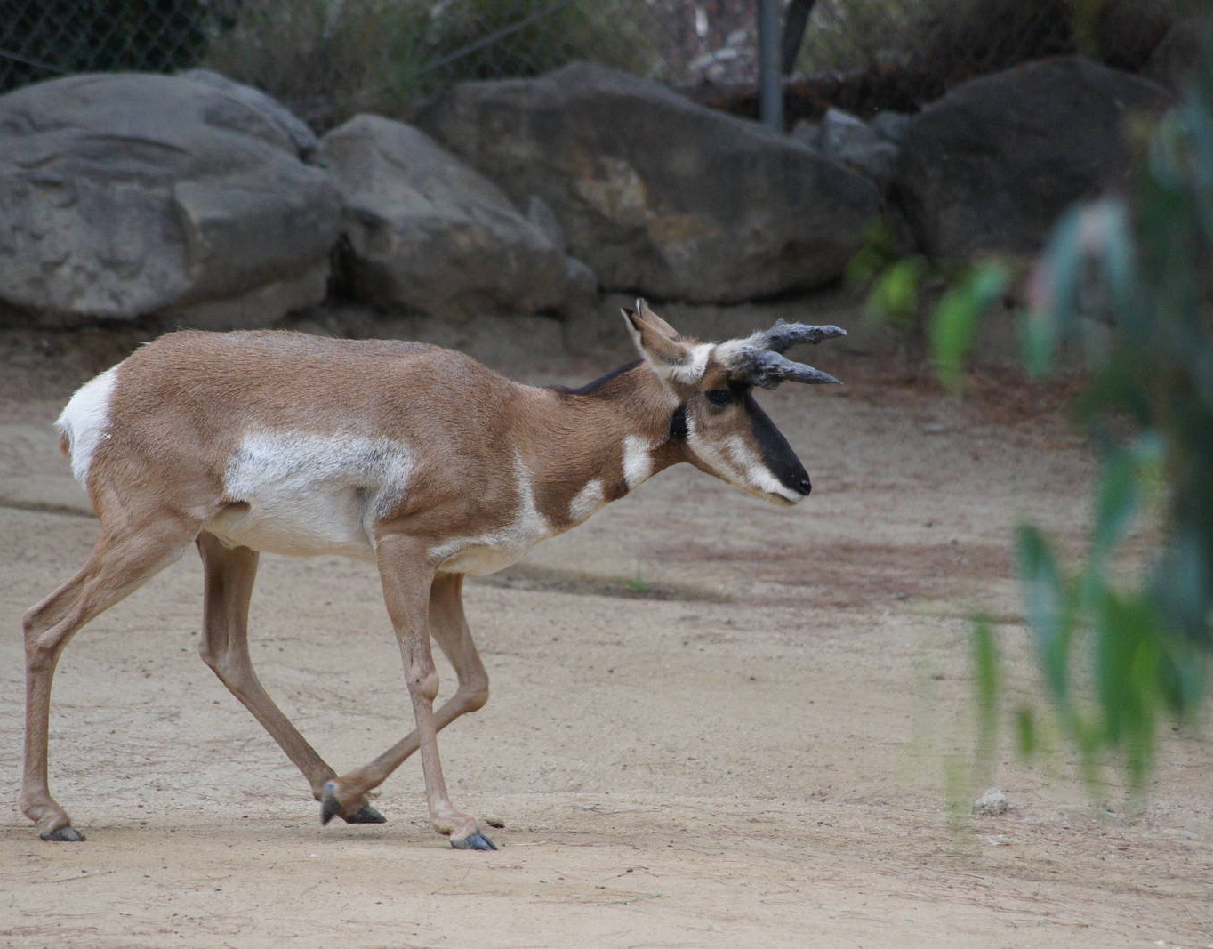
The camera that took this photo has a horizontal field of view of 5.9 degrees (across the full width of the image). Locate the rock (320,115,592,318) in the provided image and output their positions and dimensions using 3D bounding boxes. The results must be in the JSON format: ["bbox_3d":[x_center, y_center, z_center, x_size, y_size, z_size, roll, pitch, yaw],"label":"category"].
[{"bbox_3d":[-0.337,-0.572,26.150,0.610,0.420,0.500,-2,11,-8],"label":"rock"}]

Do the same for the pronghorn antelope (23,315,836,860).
[{"bbox_3d":[-0.310,0.171,21.100,1.440,0.965,0.380,0,11,4],"label":"pronghorn antelope"}]

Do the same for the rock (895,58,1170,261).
[{"bbox_3d":[0.965,-0.699,26.700,0.640,0.420,0.520,-2,11,-8],"label":"rock"}]

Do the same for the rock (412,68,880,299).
[{"bbox_3d":[0.090,-0.644,26.400,1.000,0.480,0.620,-2,11,-8],"label":"rock"}]

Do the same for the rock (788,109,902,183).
[{"bbox_3d":[0.542,-0.733,26.850,0.250,0.180,0.220,-2,11,-8],"label":"rock"}]

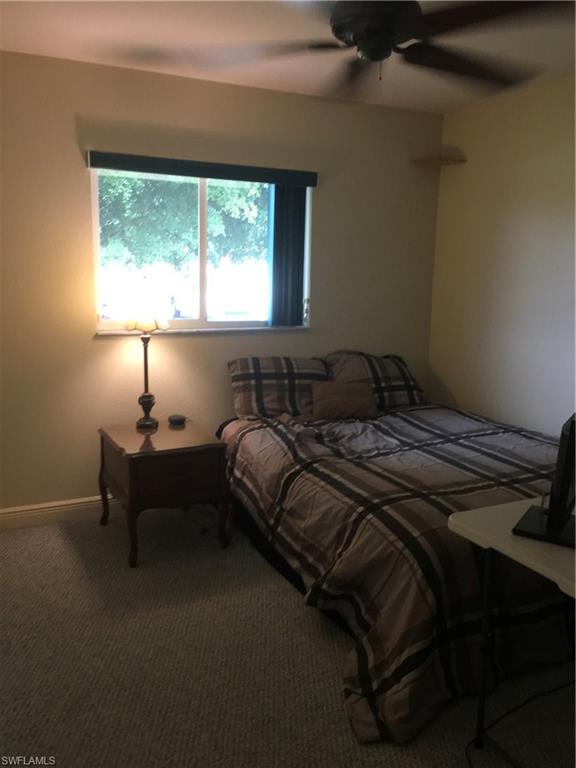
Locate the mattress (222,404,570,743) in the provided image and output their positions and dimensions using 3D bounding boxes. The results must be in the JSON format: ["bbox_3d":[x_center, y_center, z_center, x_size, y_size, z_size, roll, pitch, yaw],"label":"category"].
[{"bbox_3d":[0.650,0.586,3.223,1.620,0.570,2.070,-4,11,-26],"label":"mattress"}]

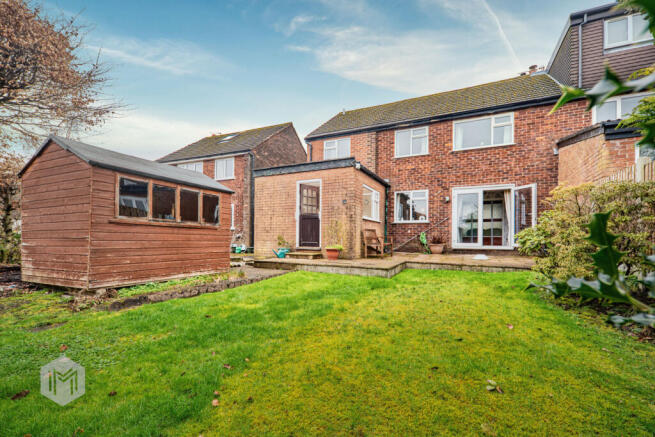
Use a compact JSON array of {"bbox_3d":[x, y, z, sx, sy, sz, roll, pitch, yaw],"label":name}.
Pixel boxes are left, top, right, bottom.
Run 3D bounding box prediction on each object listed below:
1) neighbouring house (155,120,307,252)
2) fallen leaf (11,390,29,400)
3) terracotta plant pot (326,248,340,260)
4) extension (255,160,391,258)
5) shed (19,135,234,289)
[{"bbox_3d":[-5.000,-1.950,17.300,6.100,7.600,7.700,-1,-3,21],"label":"neighbouring house"},{"bbox_3d":[-1.760,1.010,1.560,0.050,0.020,0.080,-1,-3,10],"label":"fallen leaf"},{"bbox_3d":[0.147,0.968,7.300,0.340,0.310,0.340,0,-3,0],"label":"terracotta plant pot"},{"bbox_3d":[-0.120,-0.130,9.500,3.550,2.800,3.100,-1,-3,24],"label":"extension"},{"bbox_3d":[-3.620,-0.060,5.330,2.150,2.330,2.520,-1,-3,27],"label":"shed"}]

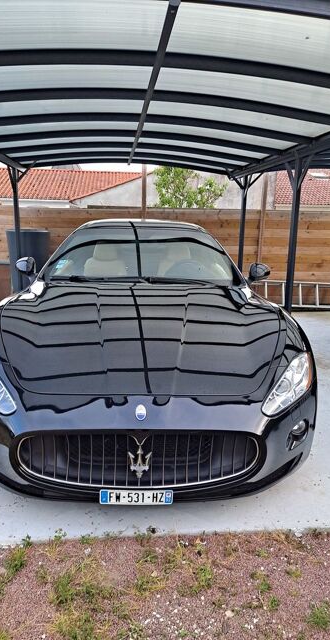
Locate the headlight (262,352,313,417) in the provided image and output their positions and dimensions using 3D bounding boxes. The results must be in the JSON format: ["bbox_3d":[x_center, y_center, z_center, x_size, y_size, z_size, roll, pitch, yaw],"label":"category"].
[{"bbox_3d":[0.592,0.296,2.179,0.360,0.200,0.450,0,13,-2],"label":"headlight"}]

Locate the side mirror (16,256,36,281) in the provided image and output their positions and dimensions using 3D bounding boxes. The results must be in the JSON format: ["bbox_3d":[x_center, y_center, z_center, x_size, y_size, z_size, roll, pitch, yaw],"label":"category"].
[{"bbox_3d":[-1.105,-0.400,3.660,0.180,0.160,0.140,0,13,-2],"label":"side mirror"}]

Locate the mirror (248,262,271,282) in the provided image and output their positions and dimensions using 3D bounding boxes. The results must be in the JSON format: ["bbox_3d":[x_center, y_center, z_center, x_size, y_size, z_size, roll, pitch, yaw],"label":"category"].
[{"bbox_3d":[0.749,-0.380,3.700,0.180,0.155,0.140,0,13,-2],"label":"mirror"}]

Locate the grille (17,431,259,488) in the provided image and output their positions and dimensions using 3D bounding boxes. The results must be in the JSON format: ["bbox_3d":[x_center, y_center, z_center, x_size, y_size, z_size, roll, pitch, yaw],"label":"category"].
[{"bbox_3d":[-0.100,0.531,1.852,1.000,0.235,0.170,0,13,-2],"label":"grille"}]

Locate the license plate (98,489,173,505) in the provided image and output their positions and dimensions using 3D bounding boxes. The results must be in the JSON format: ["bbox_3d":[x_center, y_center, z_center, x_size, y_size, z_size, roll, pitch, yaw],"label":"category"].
[{"bbox_3d":[-0.108,0.681,1.774,0.285,0.064,0.012,0,13,-2],"label":"license plate"}]

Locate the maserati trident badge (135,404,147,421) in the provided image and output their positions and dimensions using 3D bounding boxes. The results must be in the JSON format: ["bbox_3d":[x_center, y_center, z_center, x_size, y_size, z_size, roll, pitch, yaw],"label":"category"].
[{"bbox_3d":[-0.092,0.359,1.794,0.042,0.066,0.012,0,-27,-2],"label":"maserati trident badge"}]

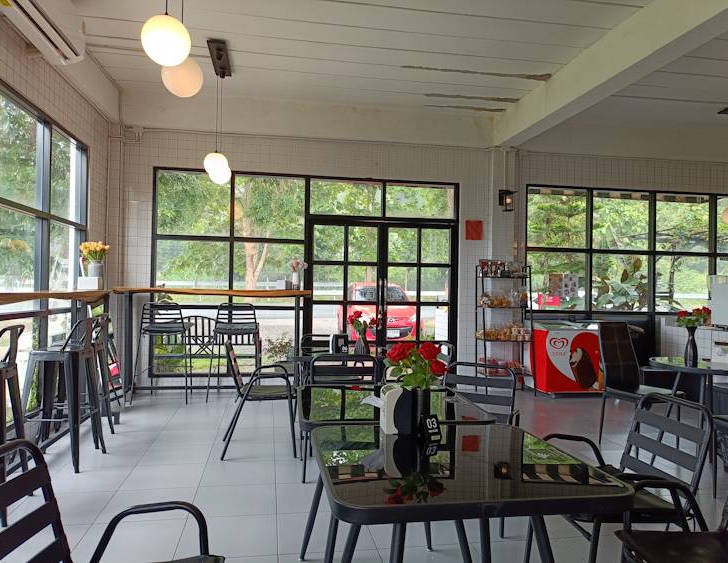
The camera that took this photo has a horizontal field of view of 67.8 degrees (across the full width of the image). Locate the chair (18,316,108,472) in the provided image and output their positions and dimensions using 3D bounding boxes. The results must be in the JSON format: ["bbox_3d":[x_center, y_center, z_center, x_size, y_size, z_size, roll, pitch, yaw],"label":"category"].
[{"bbox_3d":[-1.992,0.717,3.583,0.454,0.956,0.437,1,-1,-2],"label":"chair"}]

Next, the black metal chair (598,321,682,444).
[{"bbox_3d":[2.123,0.782,4.055,0.602,0.956,0.496,1,-1,-13],"label":"black metal chair"}]

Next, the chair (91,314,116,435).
[{"bbox_3d":[-2.170,0.745,4.122,0.449,0.949,0.439,1,0,-10],"label":"chair"}]

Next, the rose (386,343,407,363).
[{"bbox_3d":[0.109,0.238,1.815,0.073,0.063,0.073,1,0,-10],"label":"rose"}]

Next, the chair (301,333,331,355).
[{"bbox_3d":[-0.303,0.852,4.479,0.541,0.796,0.551,1,0,-10],"label":"chair"}]

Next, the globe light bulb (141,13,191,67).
[{"bbox_3d":[-0.848,-1.037,2.327,0.212,0.212,0.212,1,0,-10],"label":"globe light bulb"}]

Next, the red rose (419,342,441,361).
[{"bbox_3d":[0.210,0.221,1.711,0.071,0.059,0.071,1,-1,-10],"label":"red rose"}]

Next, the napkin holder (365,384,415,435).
[{"bbox_3d":[0.107,0.403,1.751,0.112,0.141,0.097,1,0,-10],"label":"napkin holder"}]

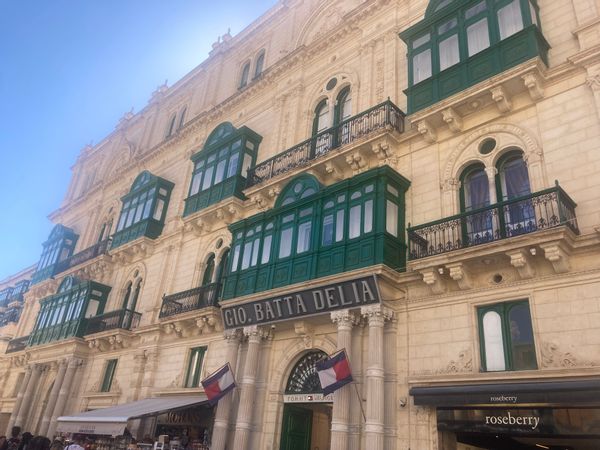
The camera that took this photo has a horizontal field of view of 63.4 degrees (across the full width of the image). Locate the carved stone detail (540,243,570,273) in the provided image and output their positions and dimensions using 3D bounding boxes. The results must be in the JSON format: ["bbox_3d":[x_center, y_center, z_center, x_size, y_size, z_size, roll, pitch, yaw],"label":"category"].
[{"bbox_3d":[5.848,0.740,11.080,0.356,0.552,0.690,-19,-36,40],"label":"carved stone detail"}]

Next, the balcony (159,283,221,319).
[{"bbox_3d":[-4.365,3.421,20.602,3.978,0.959,1.170,-19,-36,40],"label":"balcony"}]

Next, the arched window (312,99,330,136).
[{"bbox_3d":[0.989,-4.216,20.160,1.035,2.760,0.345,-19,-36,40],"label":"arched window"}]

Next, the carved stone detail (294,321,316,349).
[{"bbox_3d":[0.122,3.570,15.749,0.426,0.805,0.575,-19,-34,41],"label":"carved stone detail"}]

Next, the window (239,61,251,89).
[{"bbox_3d":[-3.122,-8.549,27.687,0.620,2.106,0.234,-19,-36,40],"label":"window"}]

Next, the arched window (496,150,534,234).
[{"bbox_3d":[5.840,-0.759,13.082,0.866,2.995,0.234,-19,-36,40],"label":"arched window"}]

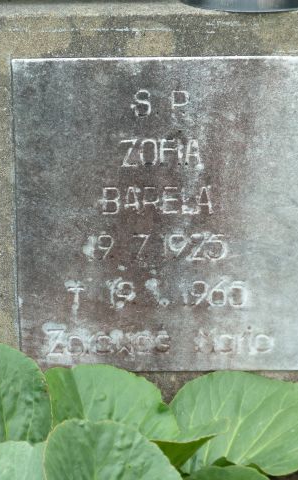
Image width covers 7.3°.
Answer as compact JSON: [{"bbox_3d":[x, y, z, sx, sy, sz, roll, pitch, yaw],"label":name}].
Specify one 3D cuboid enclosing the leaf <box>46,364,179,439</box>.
[{"bbox_3d":[-0.035,0.163,2.260,0.130,0.095,0.070,-1,16,0],"label":"leaf"}]

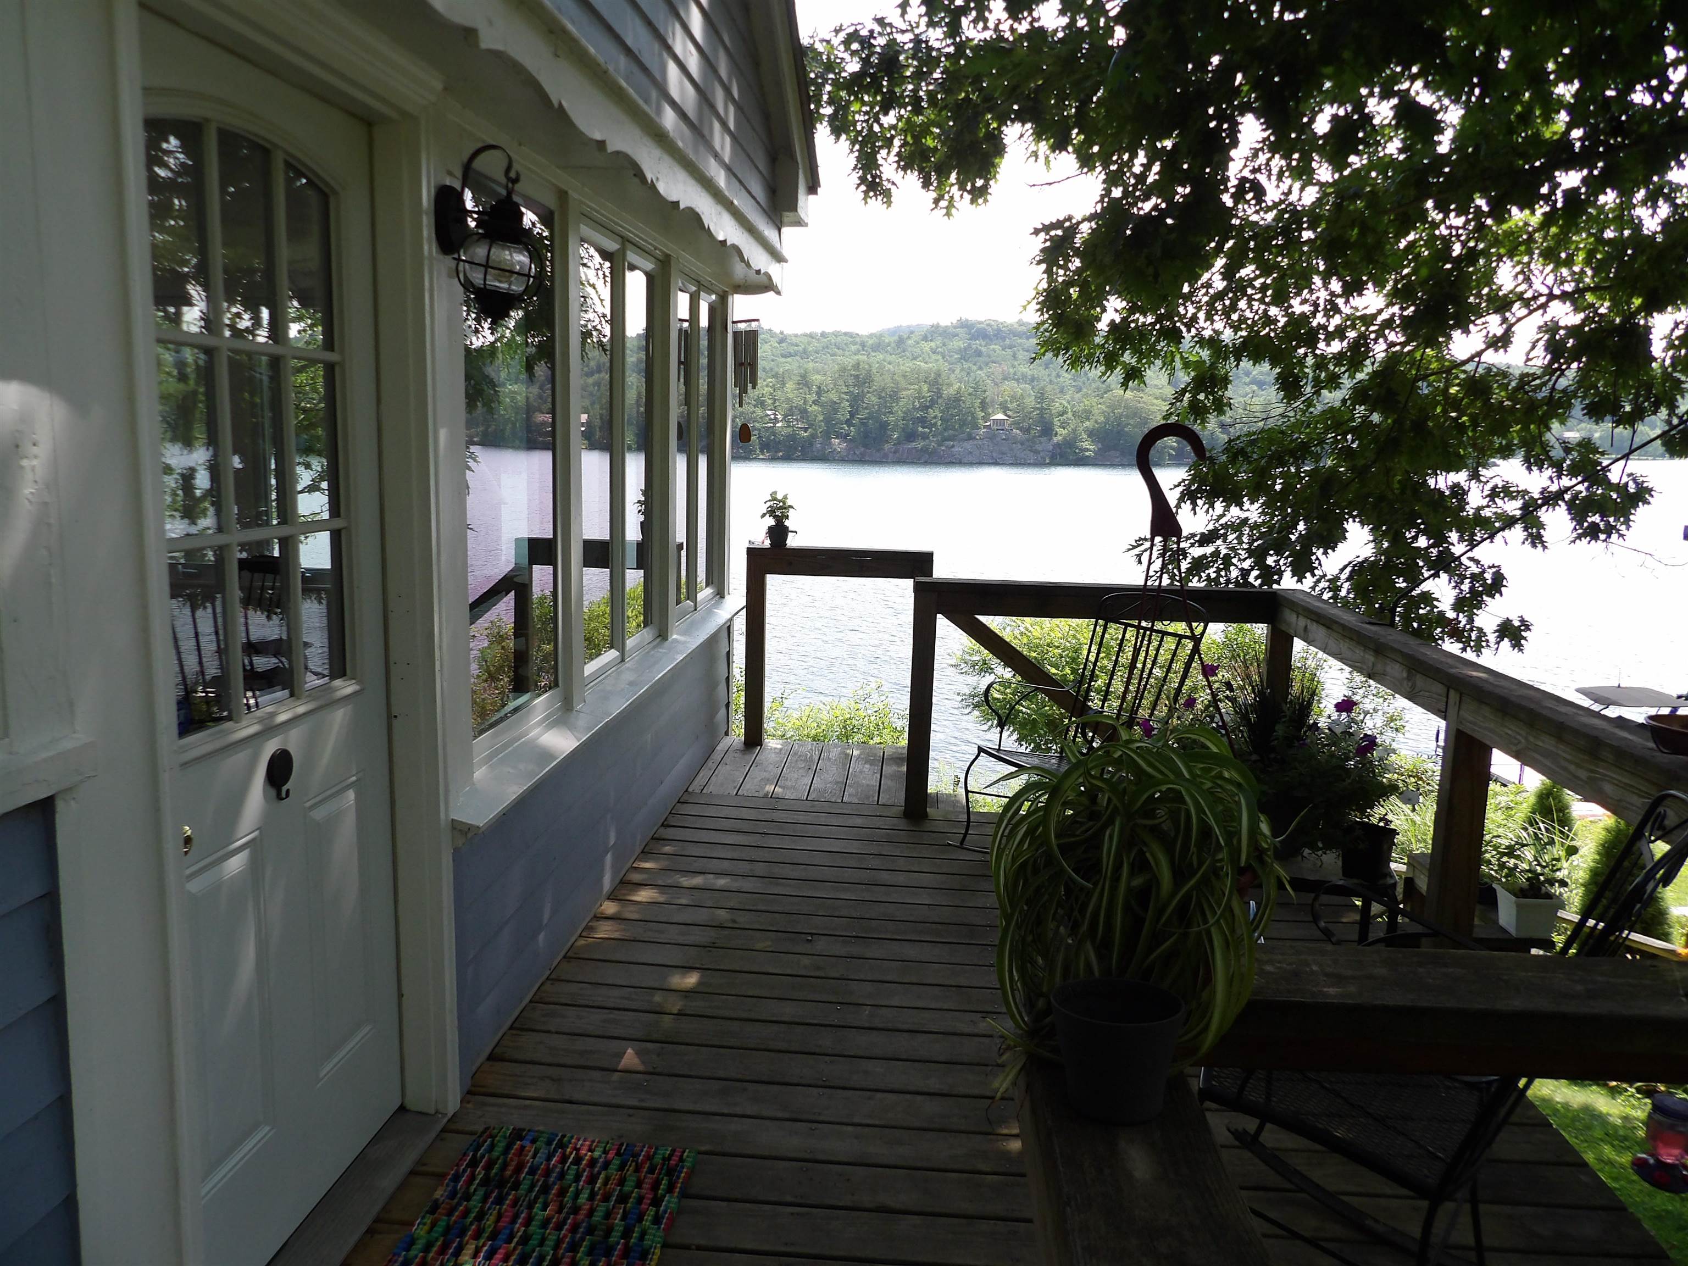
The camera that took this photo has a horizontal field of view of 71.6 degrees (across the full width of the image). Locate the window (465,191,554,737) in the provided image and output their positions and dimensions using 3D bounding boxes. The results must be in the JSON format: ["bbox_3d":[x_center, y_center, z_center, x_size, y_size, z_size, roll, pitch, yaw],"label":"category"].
[{"bbox_3d":[-0.841,-0.446,3.001,0.040,1.330,0.640,3,10,5],"label":"window"}]

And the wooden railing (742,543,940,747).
[{"bbox_3d":[-0.029,0.083,5.678,0.880,0.985,0.110,3,10,5],"label":"wooden railing"}]

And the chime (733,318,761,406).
[{"bbox_3d":[-0.448,-1.230,5.333,0.125,0.399,0.125,3,10,5],"label":"chime"}]

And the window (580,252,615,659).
[{"bbox_3d":[-0.779,-0.545,3.671,0.040,1.280,0.370,3,10,5],"label":"window"}]

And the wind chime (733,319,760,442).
[{"bbox_3d":[-0.449,-1.151,5.346,0.125,0.560,0.125,3,10,5],"label":"wind chime"}]

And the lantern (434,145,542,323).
[{"bbox_3d":[-0.721,-0.821,2.429,0.190,0.350,0.178,3,10,5],"label":"lantern"}]

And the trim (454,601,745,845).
[{"bbox_3d":[-0.694,0.141,4.160,0.135,0.065,3.340,3,10,5],"label":"trim"}]

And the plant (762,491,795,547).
[{"bbox_3d":[-0.311,-0.545,5.593,0.155,0.264,0.155,3,10,5],"label":"plant"}]

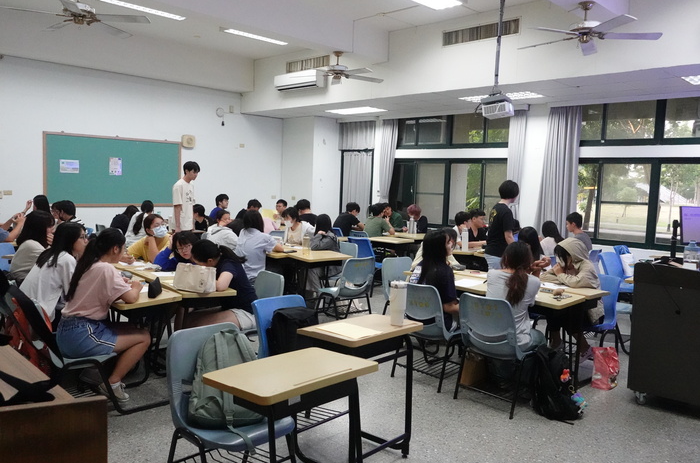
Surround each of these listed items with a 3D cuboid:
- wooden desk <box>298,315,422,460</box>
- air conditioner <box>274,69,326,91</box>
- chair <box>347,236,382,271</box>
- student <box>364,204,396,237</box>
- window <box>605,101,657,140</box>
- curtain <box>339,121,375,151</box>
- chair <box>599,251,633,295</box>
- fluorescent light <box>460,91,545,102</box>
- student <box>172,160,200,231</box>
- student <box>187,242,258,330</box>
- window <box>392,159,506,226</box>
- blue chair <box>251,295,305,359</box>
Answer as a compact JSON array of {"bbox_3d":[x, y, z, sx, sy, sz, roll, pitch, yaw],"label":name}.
[{"bbox_3d":[0.056,0.883,3.058,0.400,0.750,0.610,6,7,39],"label":"wooden desk"},{"bbox_3d":[-0.908,-2.631,9.982,0.210,0.295,1.130,-3,7,-45],"label":"air conditioner"},{"bbox_3d":[0.268,0.479,7.610,0.540,0.795,0.480,-3,7,-45],"label":"chair"},{"bbox_3d":[0.487,0.167,9.049,0.720,1.240,0.480,-3,7,-45],"label":"student"},{"bbox_3d":[4.026,-1.590,8.151,0.060,0.570,0.730,-3,7,-45],"label":"window"},{"bbox_3d":[0.093,-1.854,10.918,0.100,0.563,1.015,-3,7,-44],"label":"curtain"},{"bbox_3d":[3.114,0.686,6.410,0.480,0.795,0.540,-3,7,-45],"label":"chair"},{"bbox_3d":[2.218,-1.966,8.216,0.600,0.070,1.200,-3,7,-44],"label":"fluorescent light"},{"bbox_3d":[-2.145,-0.049,7.431,0.280,1.738,0.430,4,5,21],"label":"student"},{"bbox_3d":[-1.002,0.608,4.262,0.780,1.080,0.480,-3,7,-45],"label":"student"},{"bbox_3d":[1.739,-0.699,10.301,0.100,1.250,2.600,-3,7,-45],"label":"window"},{"bbox_3d":[-0.311,0.841,3.488,0.460,0.790,0.520,-2,7,-42],"label":"blue chair"}]

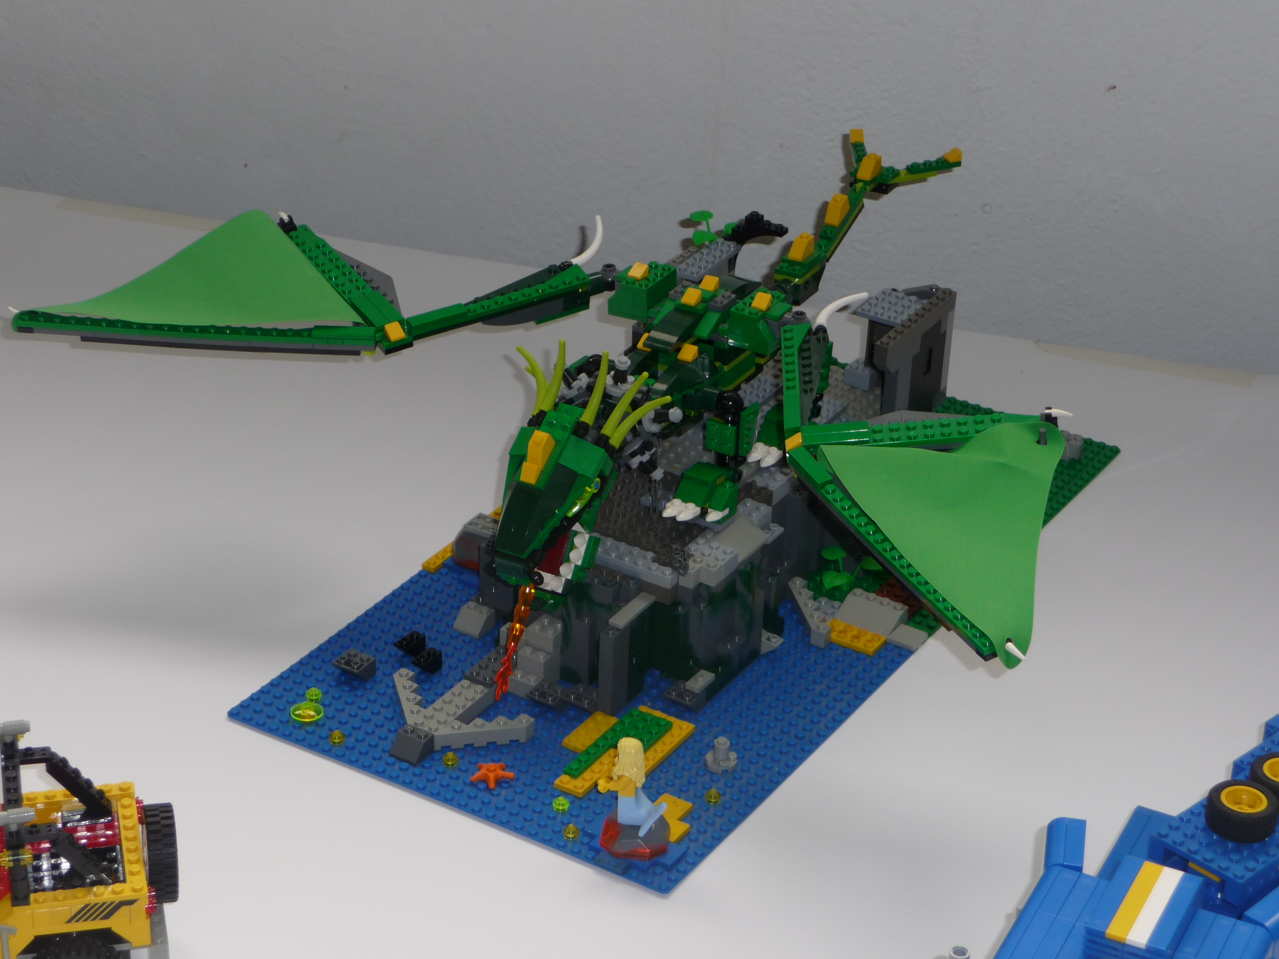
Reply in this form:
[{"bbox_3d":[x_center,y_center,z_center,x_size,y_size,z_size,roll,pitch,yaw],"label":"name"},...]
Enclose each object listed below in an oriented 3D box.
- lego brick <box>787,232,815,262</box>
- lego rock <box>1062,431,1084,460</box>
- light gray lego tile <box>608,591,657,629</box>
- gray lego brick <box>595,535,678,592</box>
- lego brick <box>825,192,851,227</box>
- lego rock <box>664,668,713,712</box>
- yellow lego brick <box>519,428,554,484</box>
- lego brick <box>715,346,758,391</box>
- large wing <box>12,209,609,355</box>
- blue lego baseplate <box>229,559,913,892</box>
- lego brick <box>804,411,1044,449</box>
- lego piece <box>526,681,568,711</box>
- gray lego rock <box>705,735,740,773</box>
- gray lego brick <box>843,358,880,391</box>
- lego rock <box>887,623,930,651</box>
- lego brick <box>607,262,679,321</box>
[{"bbox_3d":[0.089,-0.128,1.704,0.008,0.011,0.016,14,29,24],"label":"lego brick"},{"bbox_3d":[0.249,-0.019,1.797,0.016,0.011,0.016,19,33,26],"label":"lego rock"},{"bbox_3d":[-0.003,0.066,1.543,0.008,0.003,0.032,19,33,26],"label":"light gray lego tile"},{"bbox_3d":[-0.005,0.040,1.535,0.056,0.011,0.016,19,33,26],"label":"gray lego brick"},{"bbox_3d":[0.109,-0.150,1.721,0.008,0.011,0.016,16,52,24],"label":"lego brick"},{"bbox_3d":[0.025,0.107,1.557,0.016,0.015,0.024,19,33,26],"label":"lego rock"},{"bbox_3d":[-0.051,-0.011,1.517,0.008,0.011,0.024,17,70,26],"label":"yellow lego brick"},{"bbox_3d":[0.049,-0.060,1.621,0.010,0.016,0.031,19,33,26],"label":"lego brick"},{"bbox_3d":[-0.171,-0.121,1.665,0.308,0.048,0.148,2,30,-1],"label":"large wing"},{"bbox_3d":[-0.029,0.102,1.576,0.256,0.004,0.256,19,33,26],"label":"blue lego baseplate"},{"bbox_3d":[0.132,-0.022,1.462,0.112,0.006,0.016,-5,37,4],"label":"lego brick"},{"bbox_3d":[-0.046,0.110,1.549,0.016,0.011,0.016,19,33,26],"label":"lego piece"},{"bbox_3d":[0.040,0.133,1.517,0.016,0.015,0.016,2,30,-1],"label":"gray lego rock"},{"bbox_3d":[0.126,-0.059,1.733,0.016,0.011,0.016,19,33,26],"label":"gray lego brick"},{"bbox_3d":[0.140,0.083,1.623,0.016,0.003,0.016,19,33,26],"label":"lego rock"},{"bbox_3d":[0.001,-0.101,1.649,0.024,0.021,0.032,14,32,27],"label":"lego brick"}]

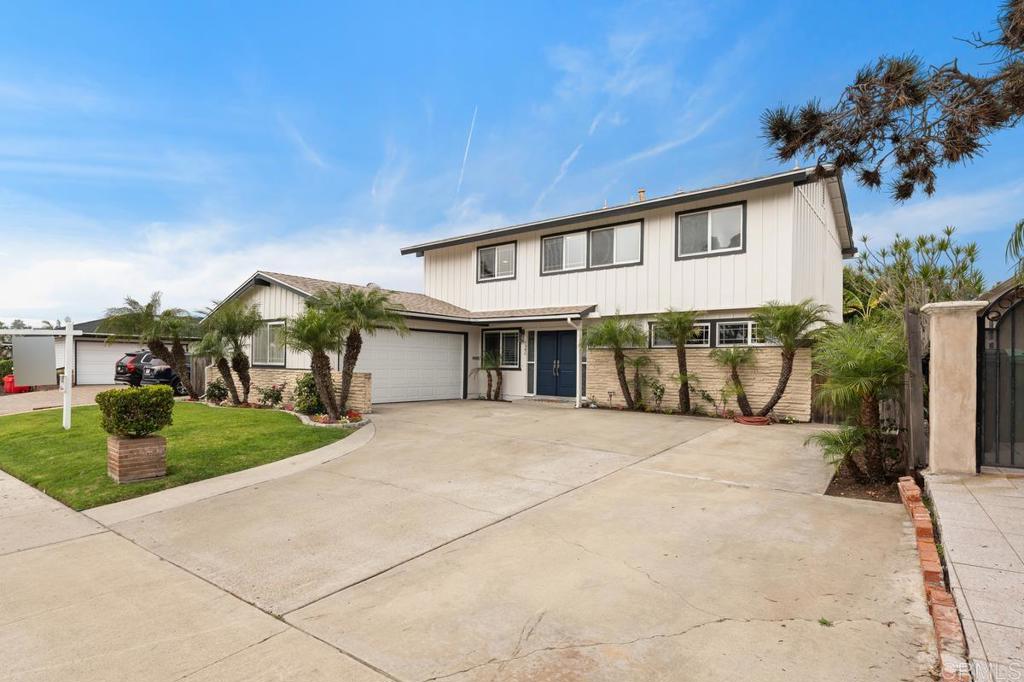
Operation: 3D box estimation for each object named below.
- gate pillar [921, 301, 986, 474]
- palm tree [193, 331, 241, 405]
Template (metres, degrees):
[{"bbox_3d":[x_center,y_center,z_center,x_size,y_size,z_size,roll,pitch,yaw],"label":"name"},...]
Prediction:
[{"bbox_3d":[5.550,0.570,6.430,0.580,2.070,0.570,0,-2,40],"label":"gate pillar"},{"bbox_3d":[-9.650,0.870,16.750,1.100,2.350,1.250,0,-2,40],"label":"palm tree"}]

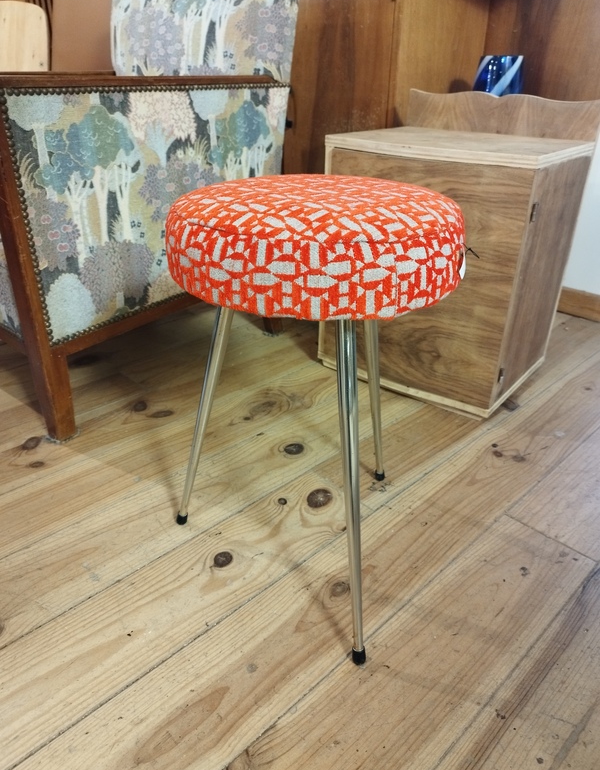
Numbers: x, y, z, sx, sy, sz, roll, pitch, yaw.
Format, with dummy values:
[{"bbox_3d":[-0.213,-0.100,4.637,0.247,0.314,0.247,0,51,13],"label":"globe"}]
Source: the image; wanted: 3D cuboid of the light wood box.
[{"bbox_3d":[0.304,-0.266,1.179,0.408,0.472,0.318,22,36,32],"label":"light wood box"}]

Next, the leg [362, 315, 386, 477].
[{"bbox_3d":[0.104,0.000,0.776,0.020,0.420,0.020,25,52,35],"label":"leg"}]

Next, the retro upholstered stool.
[{"bbox_3d":[0.019,0.029,0.650,0.342,0.480,0.345,-9,31,-16],"label":"retro upholstered stool"}]

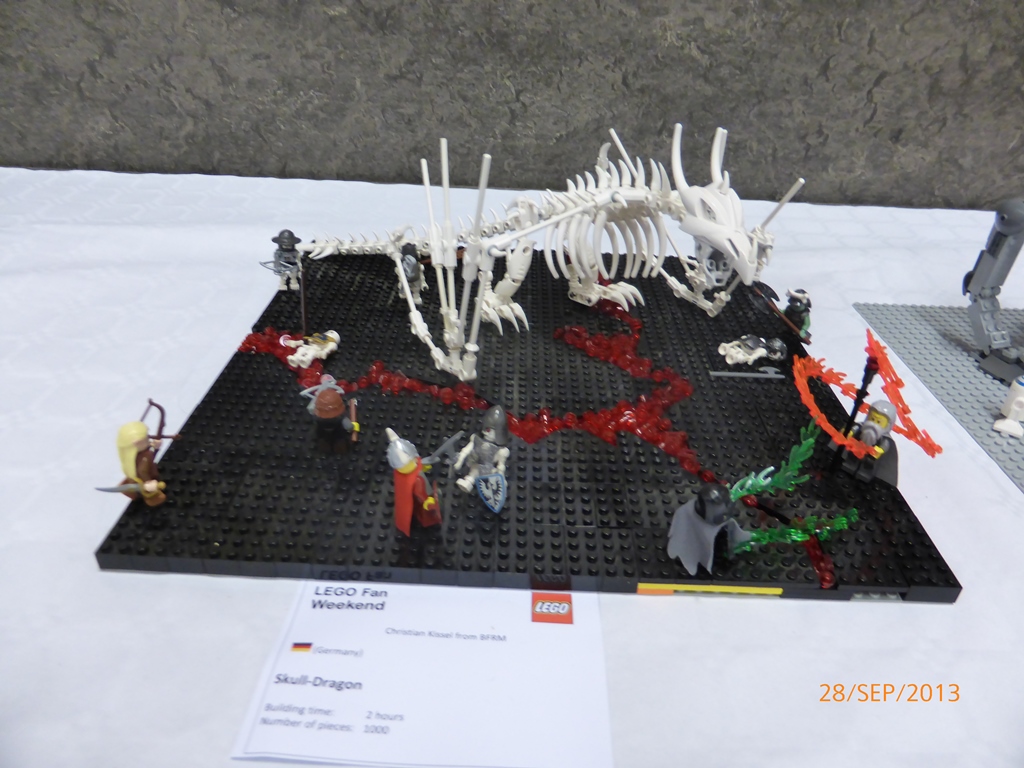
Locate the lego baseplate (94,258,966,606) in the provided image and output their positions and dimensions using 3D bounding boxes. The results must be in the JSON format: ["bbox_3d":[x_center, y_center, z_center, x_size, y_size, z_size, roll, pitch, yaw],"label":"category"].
[{"bbox_3d":[0.011,-0.013,0.474,0.384,0.011,0.376,2,32,0],"label":"lego baseplate"}]

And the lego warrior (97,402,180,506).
[{"bbox_3d":[-0.175,0.035,0.335,0.035,0.049,0.025,-1,32,-4],"label":"lego warrior"}]

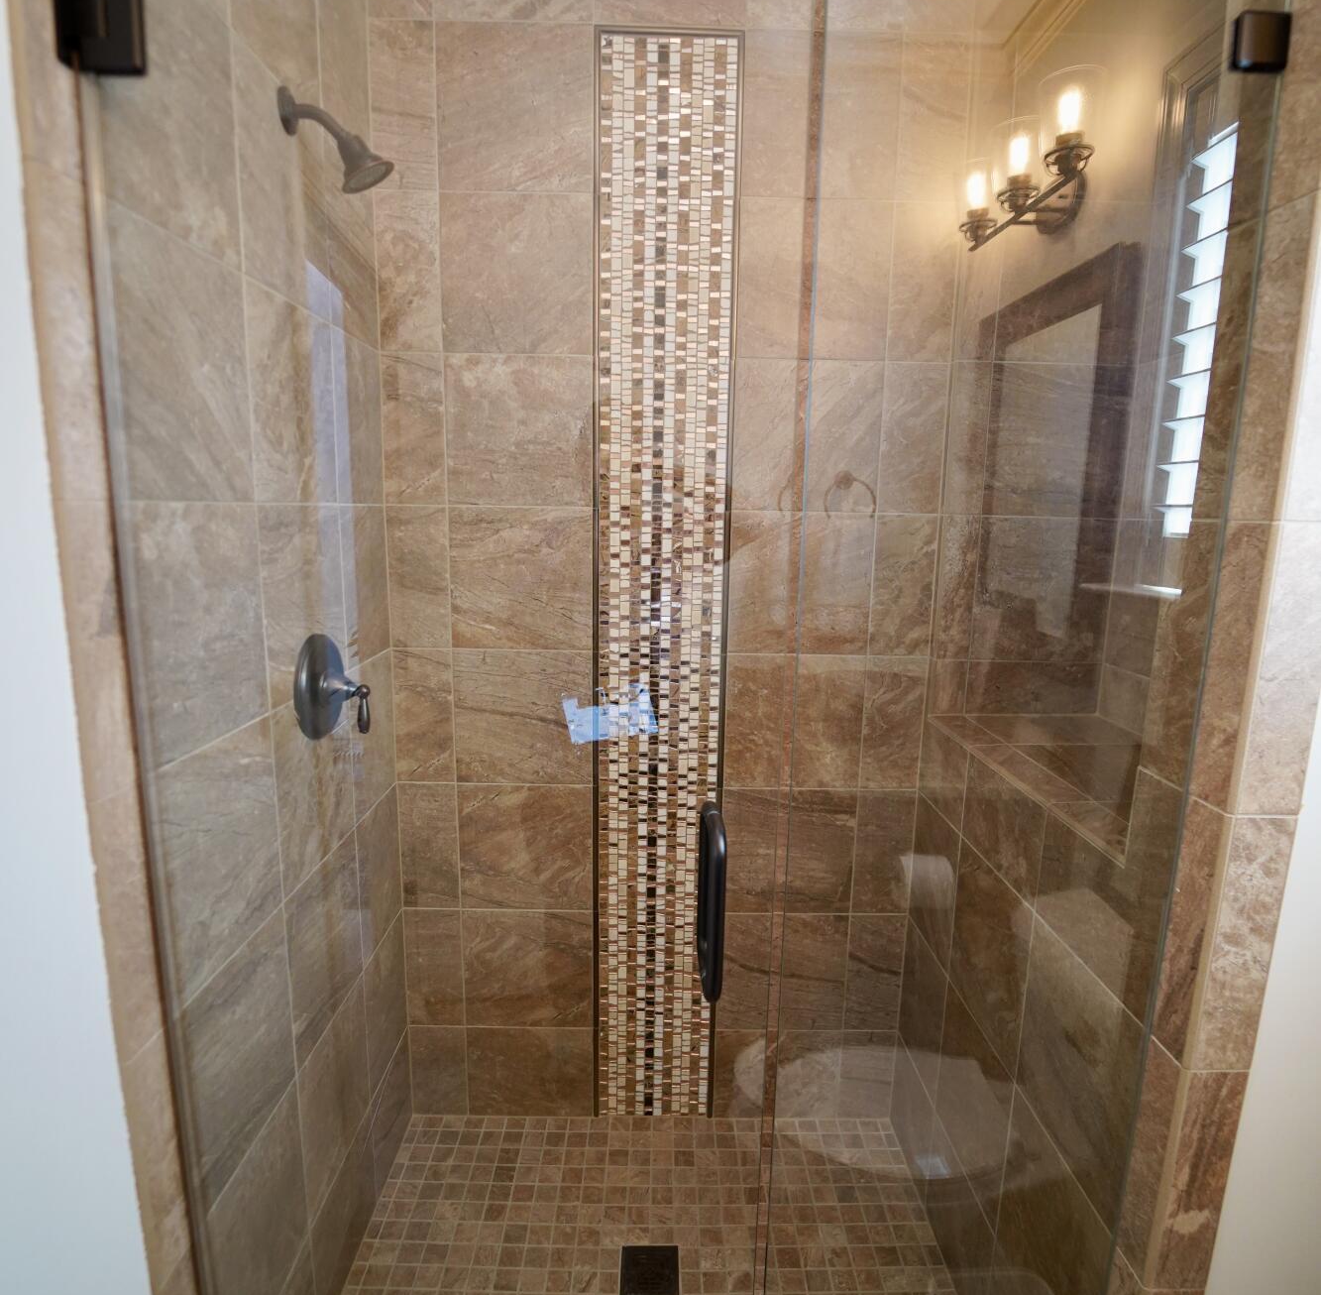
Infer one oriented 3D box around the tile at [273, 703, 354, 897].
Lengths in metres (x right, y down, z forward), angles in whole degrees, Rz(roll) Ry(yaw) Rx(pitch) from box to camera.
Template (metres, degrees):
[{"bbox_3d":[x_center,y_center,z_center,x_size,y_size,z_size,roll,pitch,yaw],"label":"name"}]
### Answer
[{"bbox_3d":[-0.593,0.223,1.328,0.011,0.302,0.292,1,10,-1],"label":"tile"}]

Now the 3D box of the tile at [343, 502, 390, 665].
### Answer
[{"bbox_3d":[-0.594,-0.127,1.538,0.020,0.304,0.251,1,10,-1],"label":"tile"}]

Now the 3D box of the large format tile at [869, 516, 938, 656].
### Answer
[{"bbox_3d":[0.527,-0.132,1.677,0.131,0.304,0.020,1,10,0],"label":"large format tile"}]

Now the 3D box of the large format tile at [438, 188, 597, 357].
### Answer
[{"bbox_3d":[-0.289,-0.753,1.567,0.307,0.305,0.012,1,10,0],"label":"large format tile"}]

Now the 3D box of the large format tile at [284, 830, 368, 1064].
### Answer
[{"bbox_3d":[-0.598,0.517,1.382,0.012,0.304,0.292,1,10,0],"label":"large format tile"}]

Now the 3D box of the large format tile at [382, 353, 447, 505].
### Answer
[{"bbox_3d":[-0.514,-0.452,1.619,0.128,0.302,0.011,1,10,-1],"label":"large format tile"}]

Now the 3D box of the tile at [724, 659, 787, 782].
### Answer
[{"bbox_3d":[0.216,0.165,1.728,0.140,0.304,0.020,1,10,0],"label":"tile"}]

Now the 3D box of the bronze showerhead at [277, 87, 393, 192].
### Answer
[{"bbox_3d":[-0.489,-0.775,1.182,0.164,0.150,0.083,1,10,0],"label":"bronze showerhead"}]

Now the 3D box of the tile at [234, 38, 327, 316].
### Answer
[{"bbox_3d":[-0.578,-0.687,1.170,0.011,0.302,0.292,1,10,-1],"label":"tile"}]

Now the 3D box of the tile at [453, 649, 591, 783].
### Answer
[{"bbox_3d":[-0.306,0.156,1.724,0.306,0.304,0.012,1,10,0],"label":"tile"}]

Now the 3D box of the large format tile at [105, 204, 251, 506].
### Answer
[{"bbox_3d":[-0.581,-0.334,0.939,0.020,0.304,0.267,1,10,-1],"label":"large format tile"}]

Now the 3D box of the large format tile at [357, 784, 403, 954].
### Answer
[{"bbox_3d":[-0.600,0.479,1.648,0.011,0.302,0.254,1,10,-1],"label":"large format tile"}]

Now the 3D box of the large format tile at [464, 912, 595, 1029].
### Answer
[{"bbox_3d":[-0.314,0.764,1.833,0.303,0.302,0.011,1,10,-1],"label":"large format tile"}]

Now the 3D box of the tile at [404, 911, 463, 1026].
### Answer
[{"bbox_3d":[-0.534,0.758,1.827,0.132,0.303,0.012,1,10,0],"label":"tile"}]

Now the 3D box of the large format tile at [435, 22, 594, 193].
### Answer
[{"bbox_3d":[-0.284,-1.053,1.517,0.304,0.304,0.020,1,10,0],"label":"large format tile"}]

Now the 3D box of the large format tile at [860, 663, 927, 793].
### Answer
[{"bbox_3d":[0.524,0.171,1.734,0.129,0.302,0.011,1,10,-1],"label":"large format tile"}]

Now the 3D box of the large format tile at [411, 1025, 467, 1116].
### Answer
[{"bbox_3d":[-0.538,1.028,1.878,0.130,0.237,0.020,1,10,0],"label":"large format tile"}]

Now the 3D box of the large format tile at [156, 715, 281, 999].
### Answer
[{"bbox_3d":[-0.591,0.271,1.044,0.020,0.304,0.267,1,10,-1],"label":"large format tile"}]

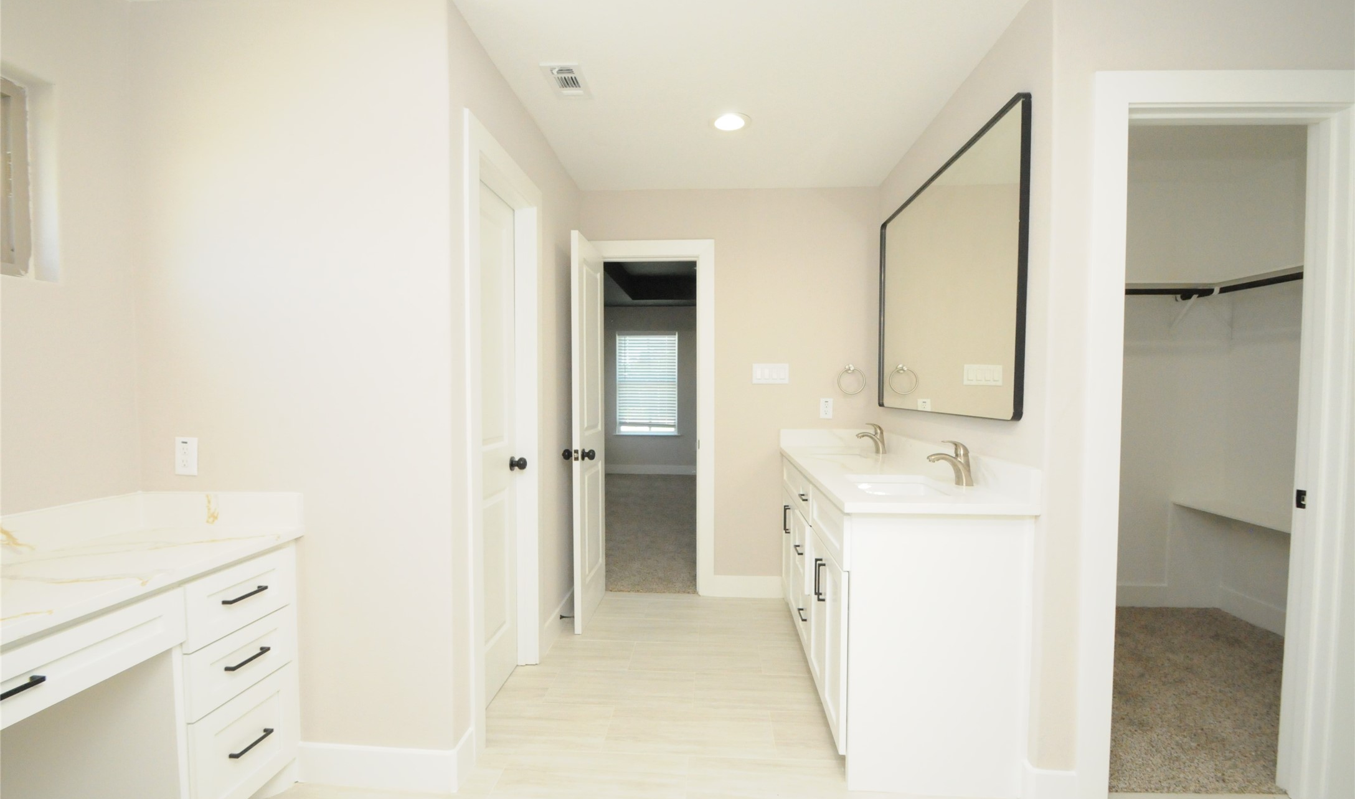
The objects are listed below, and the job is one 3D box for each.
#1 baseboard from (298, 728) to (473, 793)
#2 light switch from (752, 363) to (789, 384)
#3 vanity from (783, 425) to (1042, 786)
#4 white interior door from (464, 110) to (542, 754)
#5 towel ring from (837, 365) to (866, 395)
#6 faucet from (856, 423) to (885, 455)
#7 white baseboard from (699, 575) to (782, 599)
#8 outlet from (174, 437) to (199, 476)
[{"bbox_3d":[-0.941,1.150,1.820,0.526,0.128,0.120,0,1,3],"label":"baseboard"},{"bbox_3d":[0.555,-0.152,3.350,0.216,0.123,0.010,0,1,3],"label":"light switch"},{"bbox_3d":[0.836,0.748,2.523,0.561,0.912,1.667,0,1,3],"label":"vanity"},{"bbox_3d":[-0.709,0.137,2.237,0.120,2.154,0.763,0,2,3],"label":"white interior door"},{"bbox_3d":[1.018,-0.113,3.293,0.165,0.180,0.070,0,1,3],"label":"towel ring"},{"bbox_3d":[1.018,0.204,2.964,0.158,0.154,0.052,0,1,3],"label":"faucet"},{"bbox_3d":[0.395,1.115,3.376,0.455,0.130,0.017,0,1,3],"label":"white baseboard"},{"bbox_3d":[-1.556,0.181,1.783,0.076,0.122,0.009,0,1,3],"label":"outlet"}]

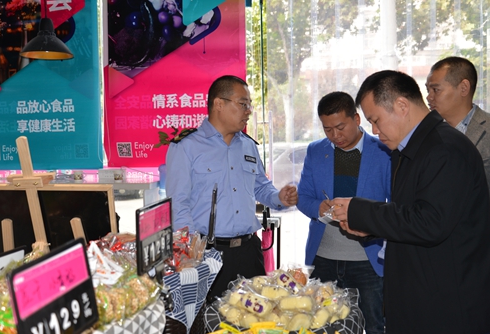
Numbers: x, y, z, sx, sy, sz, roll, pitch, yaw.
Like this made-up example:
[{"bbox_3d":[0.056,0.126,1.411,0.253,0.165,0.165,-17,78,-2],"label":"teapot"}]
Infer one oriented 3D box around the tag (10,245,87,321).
[{"bbox_3d":[-0.300,0.178,0.844,0.011,0.064,0.200,-8,4,13],"label":"tag"}]

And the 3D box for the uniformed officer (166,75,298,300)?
[{"bbox_3d":[-0.060,0.470,2.220,0.560,1.720,0.440,-2,2,-34],"label":"uniformed officer"}]

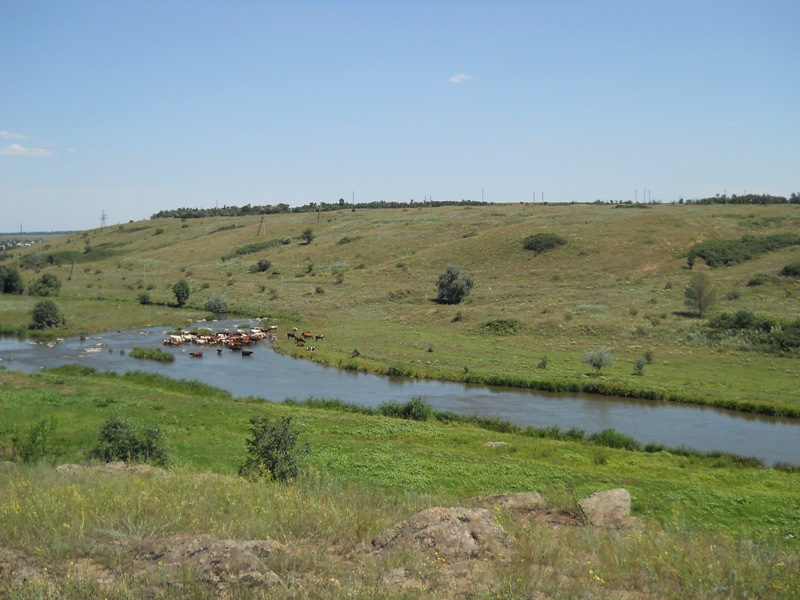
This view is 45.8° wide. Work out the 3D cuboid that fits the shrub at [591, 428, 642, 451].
[{"bbox_3d":[20.565,13.251,90.000,4.700,1.950,3.200,1,4,13],"label":"shrub"}]

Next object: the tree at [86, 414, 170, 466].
[{"bbox_3d":[-8.310,4.331,29.000,2.500,1.700,2.000,-1,4,-16],"label":"tree"}]

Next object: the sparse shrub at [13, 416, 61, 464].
[{"bbox_3d":[-11.509,4.480,30.000,1.500,1.600,1.300,-2,4,-21],"label":"sparse shrub"}]

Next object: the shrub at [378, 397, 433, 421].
[{"bbox_3d":[0.604,11.909,104.000,5.700,2.400,3.800,0,4,0],"label":"shrub"}]

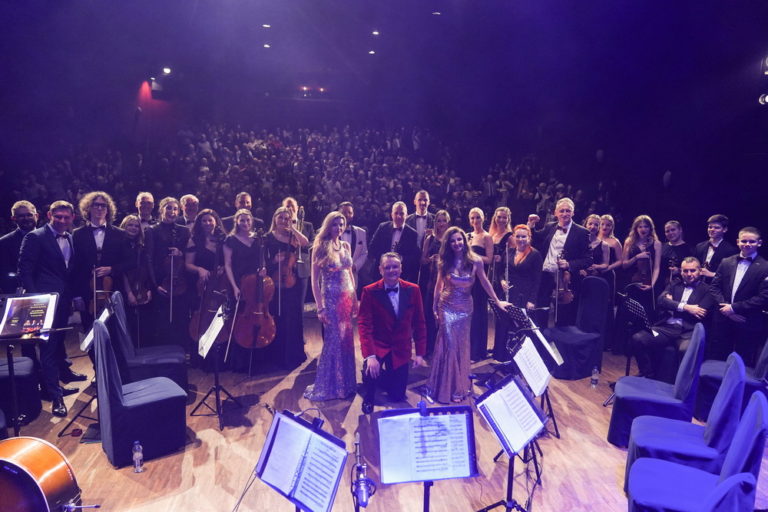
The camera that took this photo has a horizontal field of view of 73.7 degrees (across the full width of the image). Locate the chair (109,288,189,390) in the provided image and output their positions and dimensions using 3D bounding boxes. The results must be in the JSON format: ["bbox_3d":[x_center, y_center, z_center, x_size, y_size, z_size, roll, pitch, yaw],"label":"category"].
[{"bbox_3d":[-2.000,0.803,4.456,0.540,0.950,0.450,-1,7,-11],"label":"chair"}]

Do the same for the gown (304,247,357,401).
[{"bbox_3d":[-0.481,0.601,4.706,0.460,1.400,0.440,-2,10,-16],"label":"gown"}]

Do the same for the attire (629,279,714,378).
[{"bbox_3d":[2.909,0.764,5.113,0.620,1.070,0.700,9,12,41],"label":"attire"}]

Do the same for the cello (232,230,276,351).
[{"bbox_3d":[-1.249,0.335,4.995,0.430,1.210,0.240,5,1,-21],"label":"cello"}]

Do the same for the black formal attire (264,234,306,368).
[{"bbox_3d":[-1.035,0.468,5.446,0.460,1.400,0.380,0,10,-9],"label":"black formal attire"}]

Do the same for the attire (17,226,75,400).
[{"bbox_3d":[-2.909,0.513,4.532,0.360,1.530,0.500,8,10,41],"label":"attire"}]

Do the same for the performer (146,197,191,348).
[{"bbox_3d":[-2.167,0.300,5.172,0.500,1.780,0.340,-4,8,-33],"label":"performer"}]

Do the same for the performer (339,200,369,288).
[{"bbox_3d":[-0.360,0.302,5.374,0.480,1.728,0.320,0,7,-3],"label":"performer"}]

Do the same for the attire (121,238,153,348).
[{"bbox_3d":[-2.566,0.495,5.291,0.420,1.340,0.320,-2,10,-19],"label":"attire"}]

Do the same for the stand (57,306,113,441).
[{"bbox_3d":[-2.310,0.868,4.047,0.440,1.020,0.480,-4,11,-30],"label":"stand"}]

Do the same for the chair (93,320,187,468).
[{"bbox_3d":[-1.787,0.956,3.761,0.560,0.960,0.440,-5,9,-37],"label":"chair"}]

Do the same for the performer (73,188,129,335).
[{"bbox_3d":[-2.592,0.326,4.722,0.540,1.835,0.360,-4,8,-28],"label":"performer"}]

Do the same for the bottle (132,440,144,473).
[{"bbox_3d":[-1.695,1.371,3.522,0.068,0.222,0.068,1,9,0],"label":"bottle"}]

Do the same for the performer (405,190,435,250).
[{"bbox_3d":[0.443,0.176,5.912,0.500,1.850,0.320,0,7,4],"label":"performer"}]

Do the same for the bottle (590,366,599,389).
[{"bbox_3d":[1.973,1.136,4.798,0.065,0.208,0.065,0,7,0],"label":"bottle"}]

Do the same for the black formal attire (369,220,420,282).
[{"bbox_3d":[0.136,0.373,5.583,0.540,1.476,0.330,0,7,0],"label":"black formal attire"}]

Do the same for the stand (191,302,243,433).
[{"bbox_3d":[-1.416,0.889,4.326,0.480,0.970,0.520,-2,8,-19],"label":"stand"}]

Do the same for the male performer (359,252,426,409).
[{"bbox_3d":[0.059,0.653,4.625,0.600,1.390,0.720,1,8,3],"label":"male performer"}]

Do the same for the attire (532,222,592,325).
[{"bbox_3d":[1.885,0.438,5.524,0.660,1.540,0.420,4,10,17],"label":"attire"}]

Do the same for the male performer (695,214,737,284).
[{"bbox_3d":[3.414,0.414,5.413,0.520,1.680,0.400,6,11,27],"label":"male performer"}]

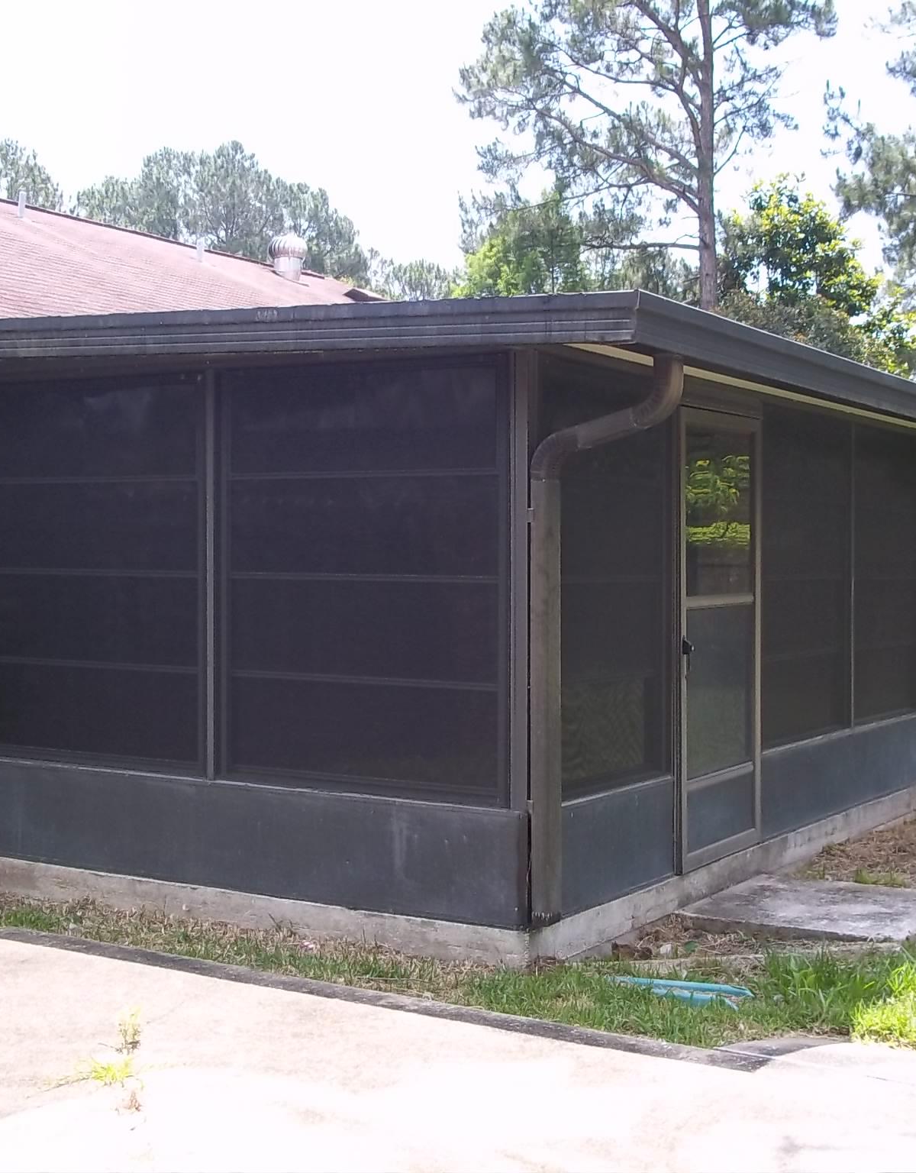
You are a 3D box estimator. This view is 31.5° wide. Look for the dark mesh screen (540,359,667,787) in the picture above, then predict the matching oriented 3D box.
[{"bbox_3d":[0.609,-0.023,6.492,0.050,1.660,1.151,1,1,32],"label":"dark mesh screen"}]

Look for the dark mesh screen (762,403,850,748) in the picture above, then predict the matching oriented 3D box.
[{"bbox_3d":[1.811,-0.060,8.464,0.050,1.674,1.285,1,1,33],"label":"dark mesh screen"}]

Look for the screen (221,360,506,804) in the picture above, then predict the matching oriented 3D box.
[{"bbox_3d":[-0.411,-0.029,6.353,1.398,1.672,0.050,1,1,32],"label":"screen"}]

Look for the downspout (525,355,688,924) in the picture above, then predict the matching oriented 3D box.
[{"bbox_3d":[0.541,0.216,5.920,0.573,2.092,0.110,1,1,33],"label":"downspout"}]

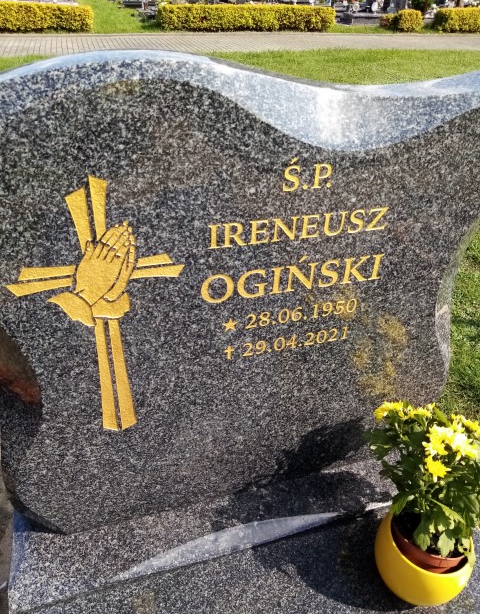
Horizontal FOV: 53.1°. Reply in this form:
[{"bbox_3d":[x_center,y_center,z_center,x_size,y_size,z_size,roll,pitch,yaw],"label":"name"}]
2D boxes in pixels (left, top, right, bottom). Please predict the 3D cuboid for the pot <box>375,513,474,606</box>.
[{"bbox_3d":[0.328,0.447,0.869,0.162,0.129,0.162,1,36,-1],"label":"pot"}]

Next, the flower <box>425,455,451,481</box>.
[{"bbox_3d":[0.318,0.260,0.775,0.042,0.038,0.030,24,41,27],"label":"flower"}]

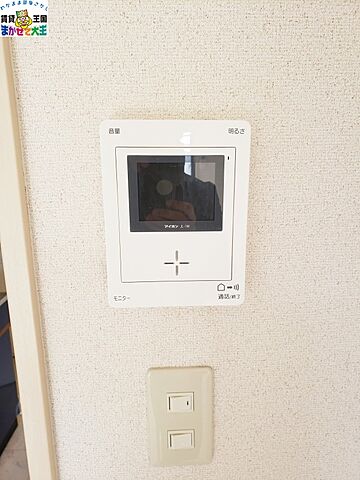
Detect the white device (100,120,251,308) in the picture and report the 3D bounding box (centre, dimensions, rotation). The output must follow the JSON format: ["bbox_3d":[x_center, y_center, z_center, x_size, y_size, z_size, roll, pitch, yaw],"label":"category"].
[{"bbox_3d":[-0.003,-0.020,0.329,0.128,0.167,0.023,-1,12,-2],"label":"white device"}]

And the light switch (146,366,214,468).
[{"bbox_3d":[0.002,0.191,0.381,0.070,0.120,0.010,-1,12,-2],"label":"light switch"}]

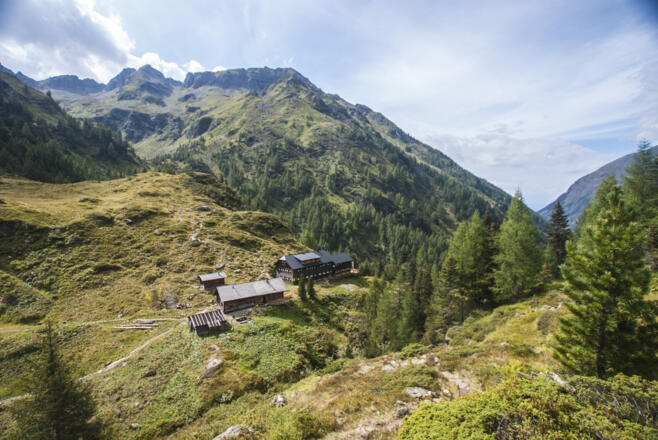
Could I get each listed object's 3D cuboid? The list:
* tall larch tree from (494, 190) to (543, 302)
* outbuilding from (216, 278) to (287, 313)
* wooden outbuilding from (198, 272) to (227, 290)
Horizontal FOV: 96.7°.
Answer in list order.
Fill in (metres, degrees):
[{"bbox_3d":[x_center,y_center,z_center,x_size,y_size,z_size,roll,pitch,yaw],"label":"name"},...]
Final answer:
[{"bbox_3d":[28.186,3.960,43.493,7.366,16.615,7.366,0,3,0],"label":"tall larch tree"},{"bbox_3d":[-20.244,18.983,76.640,15.965,5.347,7.726,-2,4,-33],"label":"outbuilding"},{"bbox_3d":[-34.533,17.791,86.750,6.284,3.493,5.134,-3,4,-37],"label":"wooden outbuilding"}]

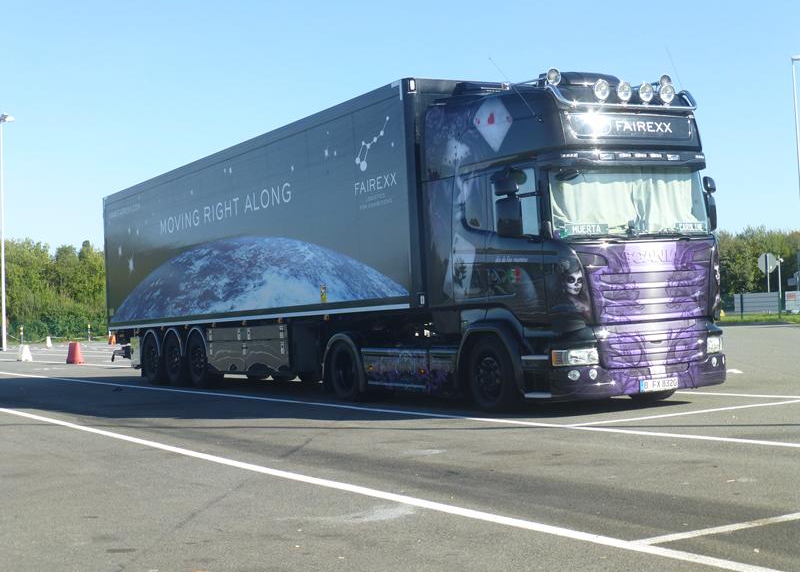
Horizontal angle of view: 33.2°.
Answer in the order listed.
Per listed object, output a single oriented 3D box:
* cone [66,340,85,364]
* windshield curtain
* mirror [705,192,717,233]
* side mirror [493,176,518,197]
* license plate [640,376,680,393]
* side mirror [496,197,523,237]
[{"bbox_3d":[-10.604,2.183,43.800,0.520,0.750,0.520,-2,-1,-28],"label":"cone"},{"bbox_3d":[2.527,-0.916,14.631,2.030,0.730,0.200,-3,0,-28],"label":"windshield curtain"},{"bbox_3d":[3.614,-0.859,15.570,0.130,0.440,0.240,-3,0,42],"label":"mirror"},{"bbox_3d":[1.125,-1.053,14.241,0.250,0.230,0.150,-3,0,-8],"label":"side mirror"},{"bbox_3d":[2.771,1.053,14.342,0.520,0.115,0.020,-3,0,-28],"label":"license plate"},{"bbox_3d":[1.156,-0.734,14.235,0.250,0.420,0.130,-3,0,-8],"label":"side mirror"}]

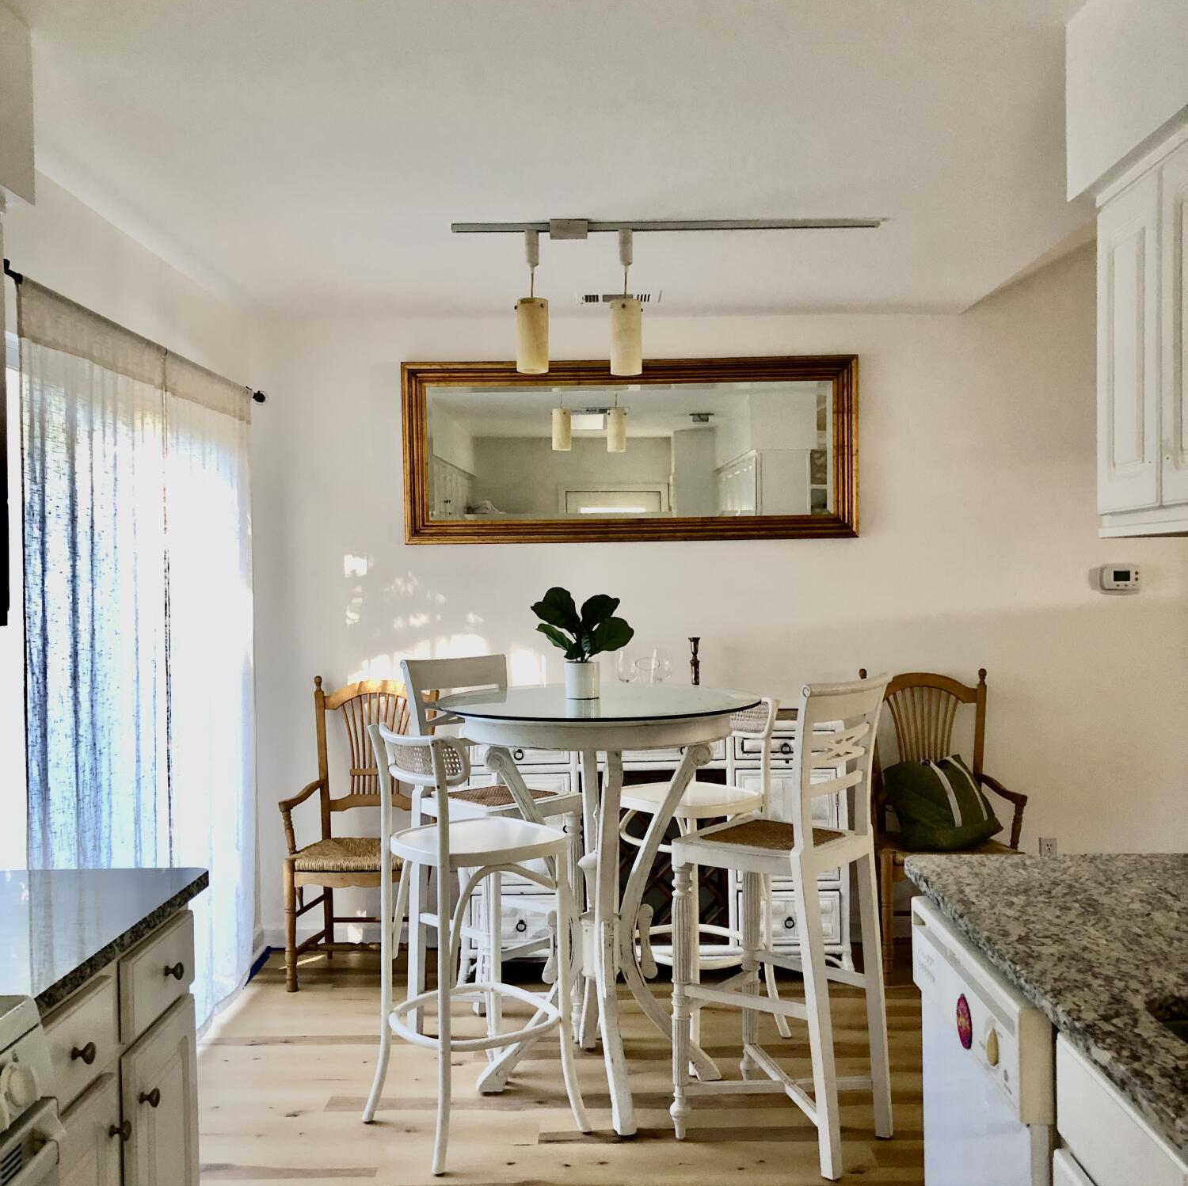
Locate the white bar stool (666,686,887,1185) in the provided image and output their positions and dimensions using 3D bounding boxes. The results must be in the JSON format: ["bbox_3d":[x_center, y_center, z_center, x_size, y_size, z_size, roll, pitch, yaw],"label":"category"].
[{"bbox_3d":[0.475,0.806,3.269,0.450,1.160,0.395,0,1,39],"label":"white bar stool"}]

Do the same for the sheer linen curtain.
[{"bbox_3d":[-1.265,0.340,3.778,0.100,2.120,1.800,-1,1,1],"label":"sheer linen curtain"}]

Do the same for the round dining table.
[{"bbox_3d":[0.021,0.843,3.604,0.905,1.090,0.905,-1,1,1],"label":"round dining table"}]

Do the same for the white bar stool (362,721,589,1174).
[{"bbox_3d":[-0.320,0.870,3.355,0.440,1.055,0.440,-2,1,-36],"label":"white bar stool"}]

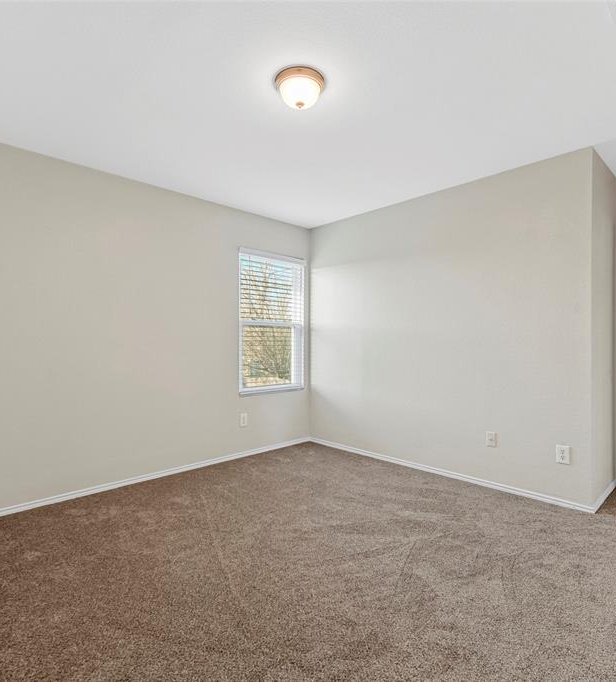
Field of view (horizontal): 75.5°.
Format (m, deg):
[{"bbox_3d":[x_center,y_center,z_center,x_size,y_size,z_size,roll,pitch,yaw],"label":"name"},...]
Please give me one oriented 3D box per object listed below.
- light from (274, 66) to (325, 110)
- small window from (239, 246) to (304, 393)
[{"bbox_3d":[-0.040,-1.221,1.986,0.247,0.128,0.247,0,0,0],"label":"light"},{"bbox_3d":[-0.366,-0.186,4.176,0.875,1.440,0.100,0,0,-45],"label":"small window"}]

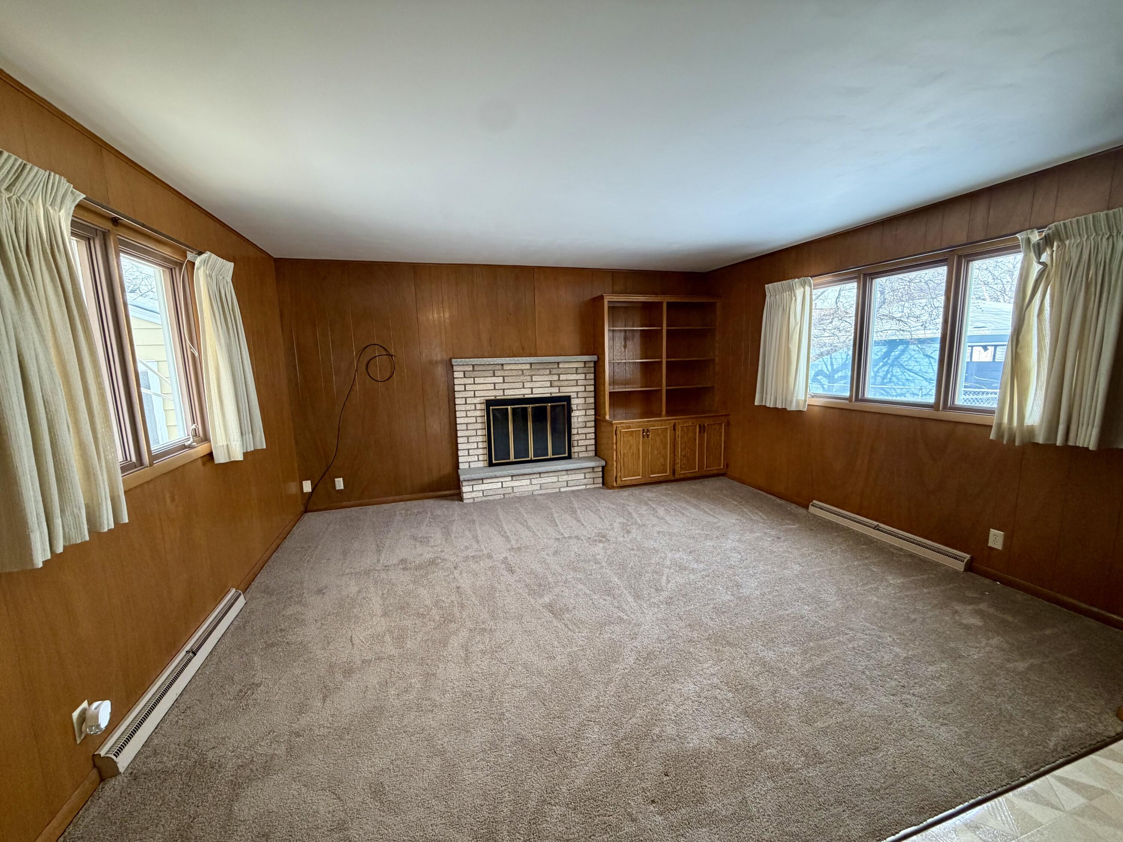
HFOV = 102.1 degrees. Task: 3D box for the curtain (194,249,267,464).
[{"bbox_3d":[-2.098,-0.383,2.869,0.110,1.250,0.630,-4,9,-17],"label":"curtain"}]

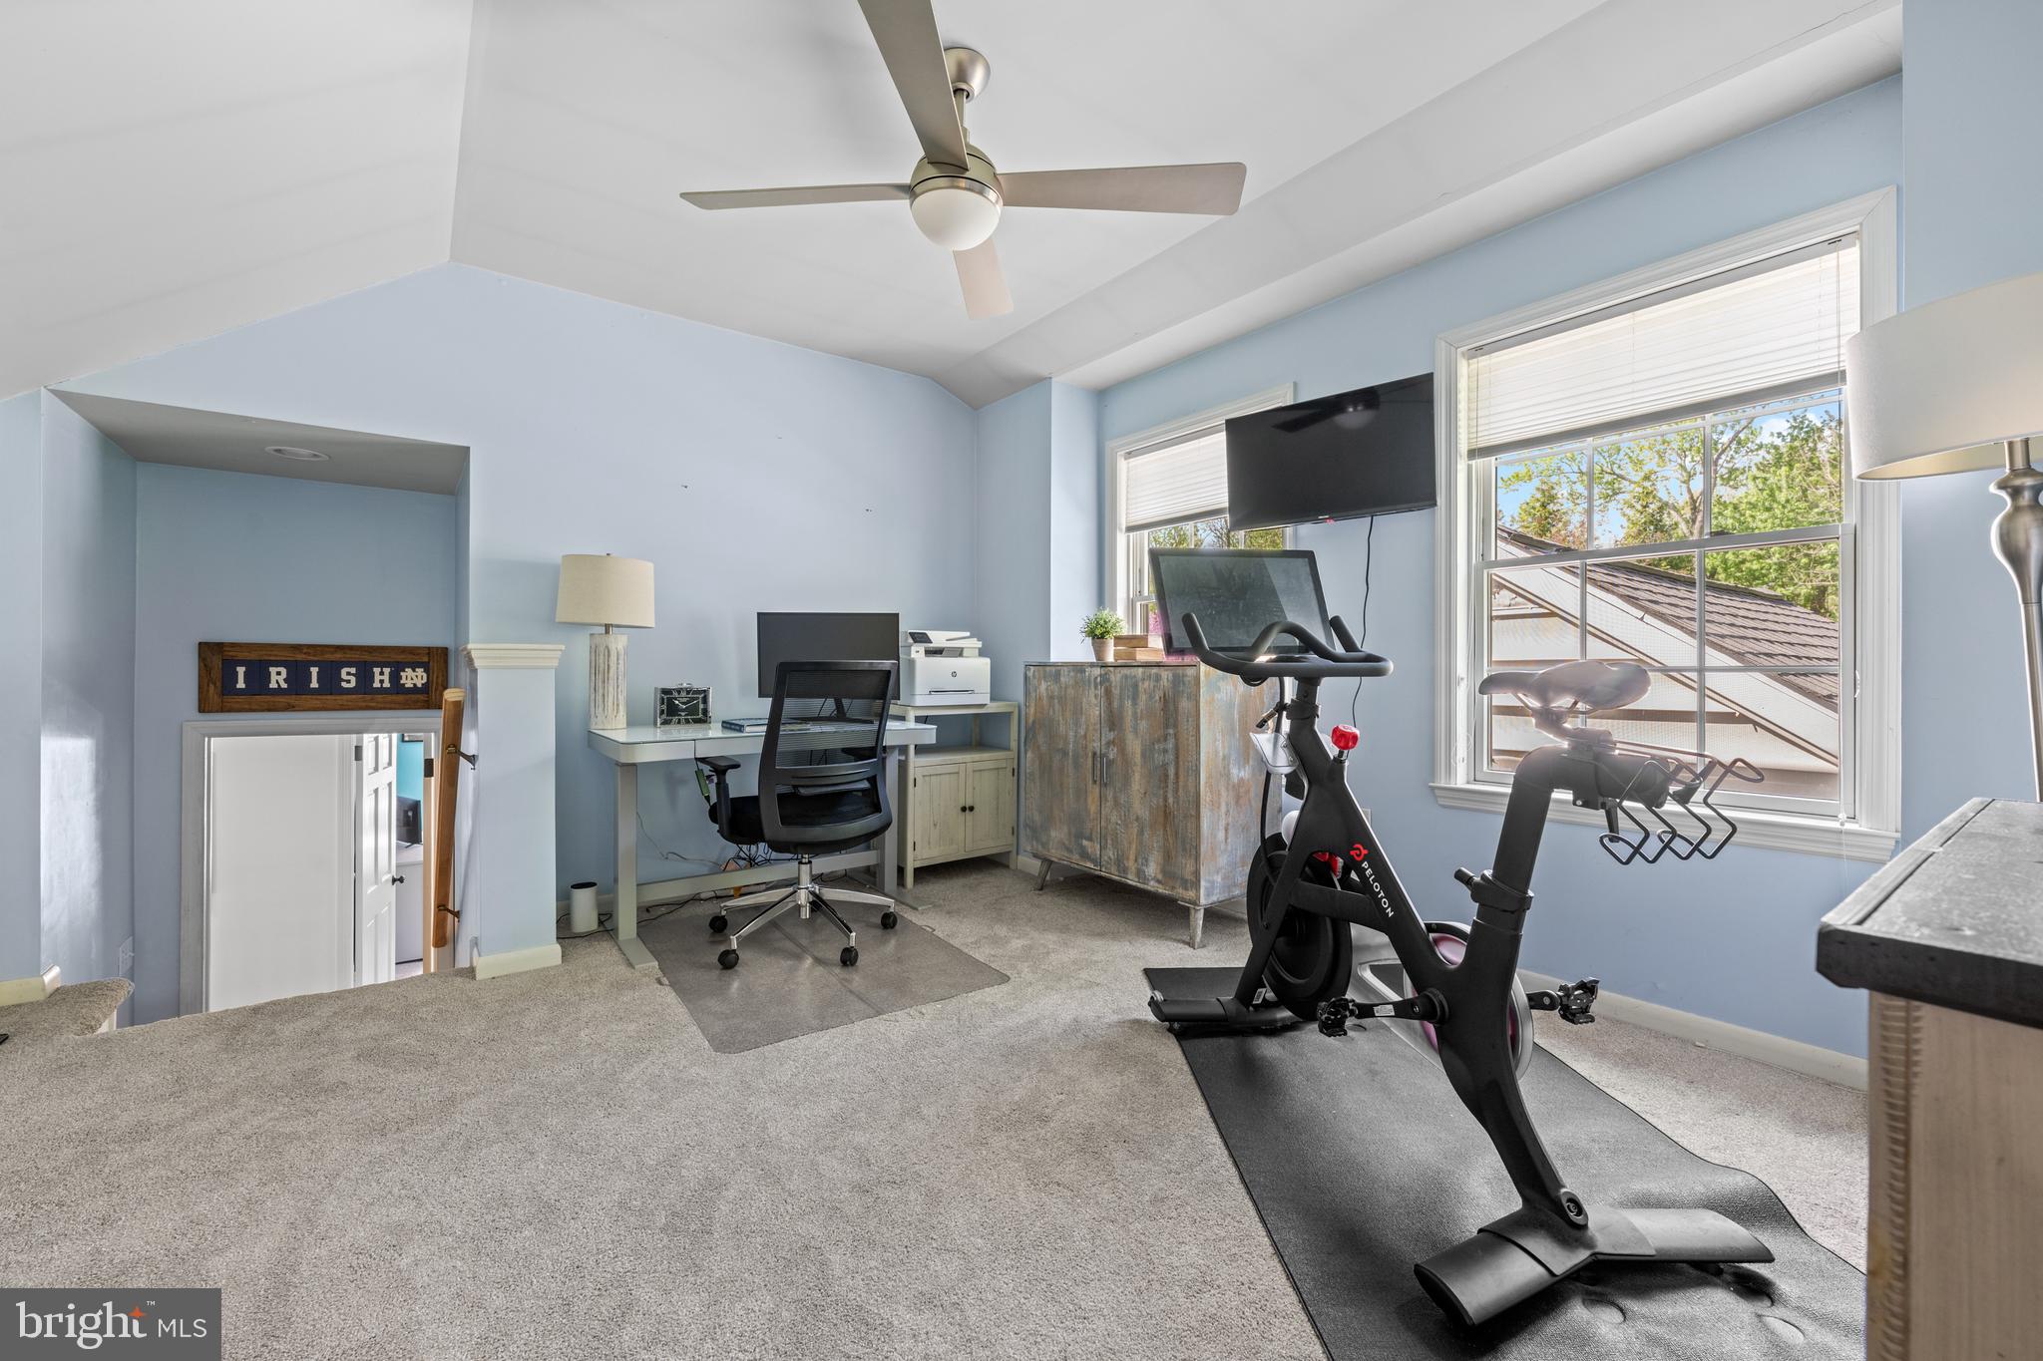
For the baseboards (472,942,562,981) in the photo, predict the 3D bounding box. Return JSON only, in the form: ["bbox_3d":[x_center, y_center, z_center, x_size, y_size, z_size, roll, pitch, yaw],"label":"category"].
[{"bbox_3d":[-1.653,0.916,2.616,0.242,0.075,0.030,0,0,-39],"label":"baseboards"}]

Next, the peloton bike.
[{"bbox_3d":[0.812,0.276,1.827,0.585,1.373,1.443,0,0,-10],"label":"peloton bike"}]

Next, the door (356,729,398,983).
[{"bbox_3d":[-4.030,1.255,5.000,0.040,2.030,0.762,0,0,-27],"label":"door"}]

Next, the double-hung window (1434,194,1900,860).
[{"bbox_3d":[1.717,-0.357,2.248,0.110,1.540,1.032,0,0,-39],"label":"double-hung window"}]

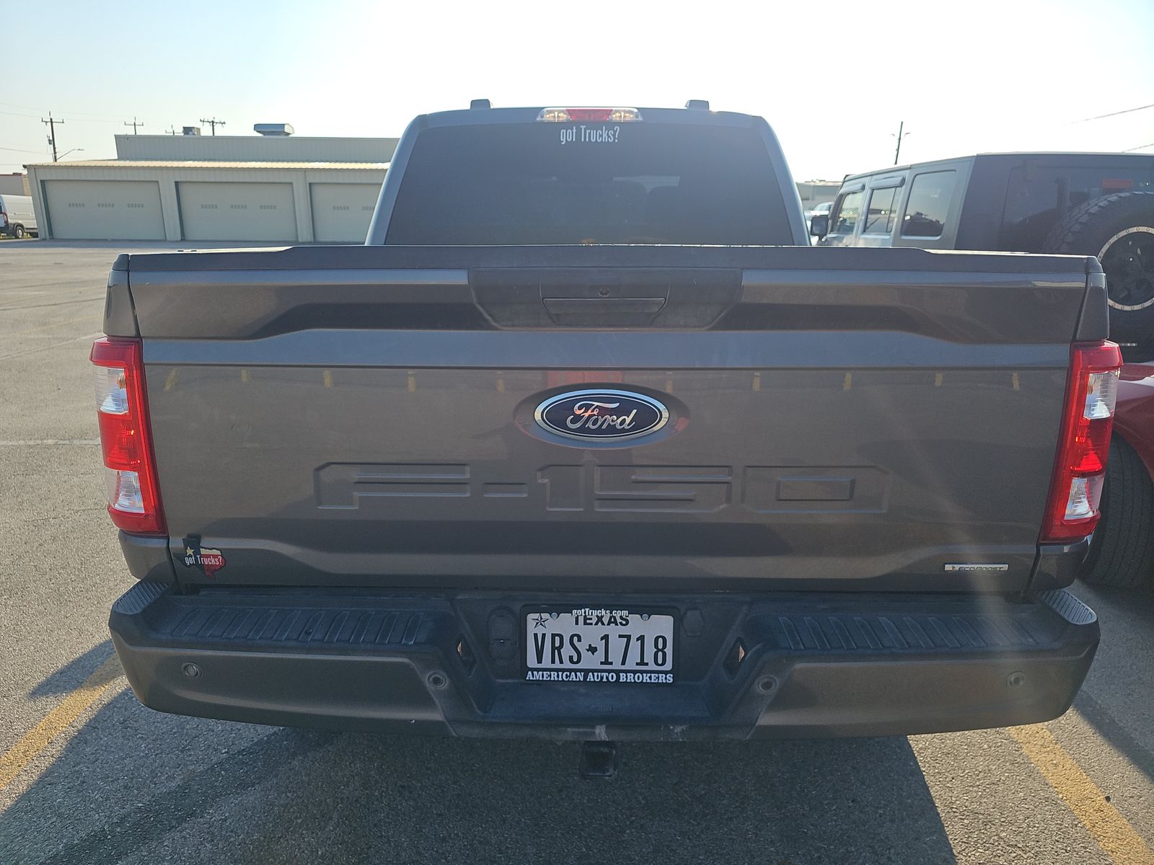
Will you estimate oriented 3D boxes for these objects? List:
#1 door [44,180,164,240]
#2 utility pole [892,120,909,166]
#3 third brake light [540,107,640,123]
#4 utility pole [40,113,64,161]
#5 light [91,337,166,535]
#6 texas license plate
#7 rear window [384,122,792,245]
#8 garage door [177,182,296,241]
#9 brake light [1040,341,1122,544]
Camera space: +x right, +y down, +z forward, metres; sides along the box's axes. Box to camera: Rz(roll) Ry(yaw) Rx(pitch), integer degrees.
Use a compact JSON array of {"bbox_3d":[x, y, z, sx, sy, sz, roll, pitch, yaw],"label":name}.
[{"bbox_3d":[-25.668,-12.107,41.758,6.370,3.100,0.150,1,16,0],"label":"door"},{"bbox_3d":[32.285,-25.765,77.832,1.700,10.950,0.350,1,16,0],"label":"utility pole"},{"bbox_3d":[0.054,-1.337,3.238,0.445,0.062,0.065,1,16,0],"label":"third brake light"},{"bbox_3d":[-54.199,-27.675,80.679,2.350,11.300,0.350,1,16,0],"label":"utility pole"},{"bbox_3d":[-0.891,0.000,1.561,0.135,0.400,0.150,1,16,0],"label":"light"},{"bbox_3d":[0.046,0.421,1.519,0.308,0.165,0.015,1,12,0],"label":"texas license plate"},{"bbox_3d":[0.061,-1.027,3.243,1.730,0.545,0.090,1,1,0],"label":"rear window"},{"bbox_3d":[-18.439,-12.014,41.762,6.370,3.100,0.150,1,16,0],"label":"garage door"},{"bbox_3d":[1.000,0.013,1.559,0.135,0.400,0.150,1,16,0],"label":"brake light"}]

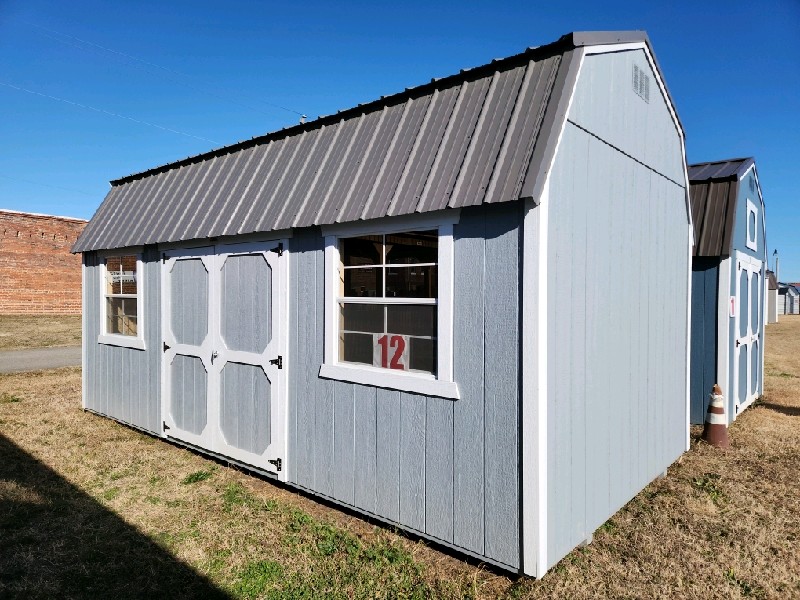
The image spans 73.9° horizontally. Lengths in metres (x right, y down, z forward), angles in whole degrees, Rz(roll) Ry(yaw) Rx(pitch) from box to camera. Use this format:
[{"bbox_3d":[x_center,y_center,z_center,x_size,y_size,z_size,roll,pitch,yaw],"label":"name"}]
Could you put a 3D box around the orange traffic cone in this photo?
[{"bbox_3d":[3.197,1.184,5.380,0.300,0.670,0.300,1,1,40],"label":"orange traffic cone"}]

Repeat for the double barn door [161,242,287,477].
[{"bbox_3d":[-1.623,0.439,4.661,2.020,1.840,0.080,1,1,40],"label":"double barn door"}]

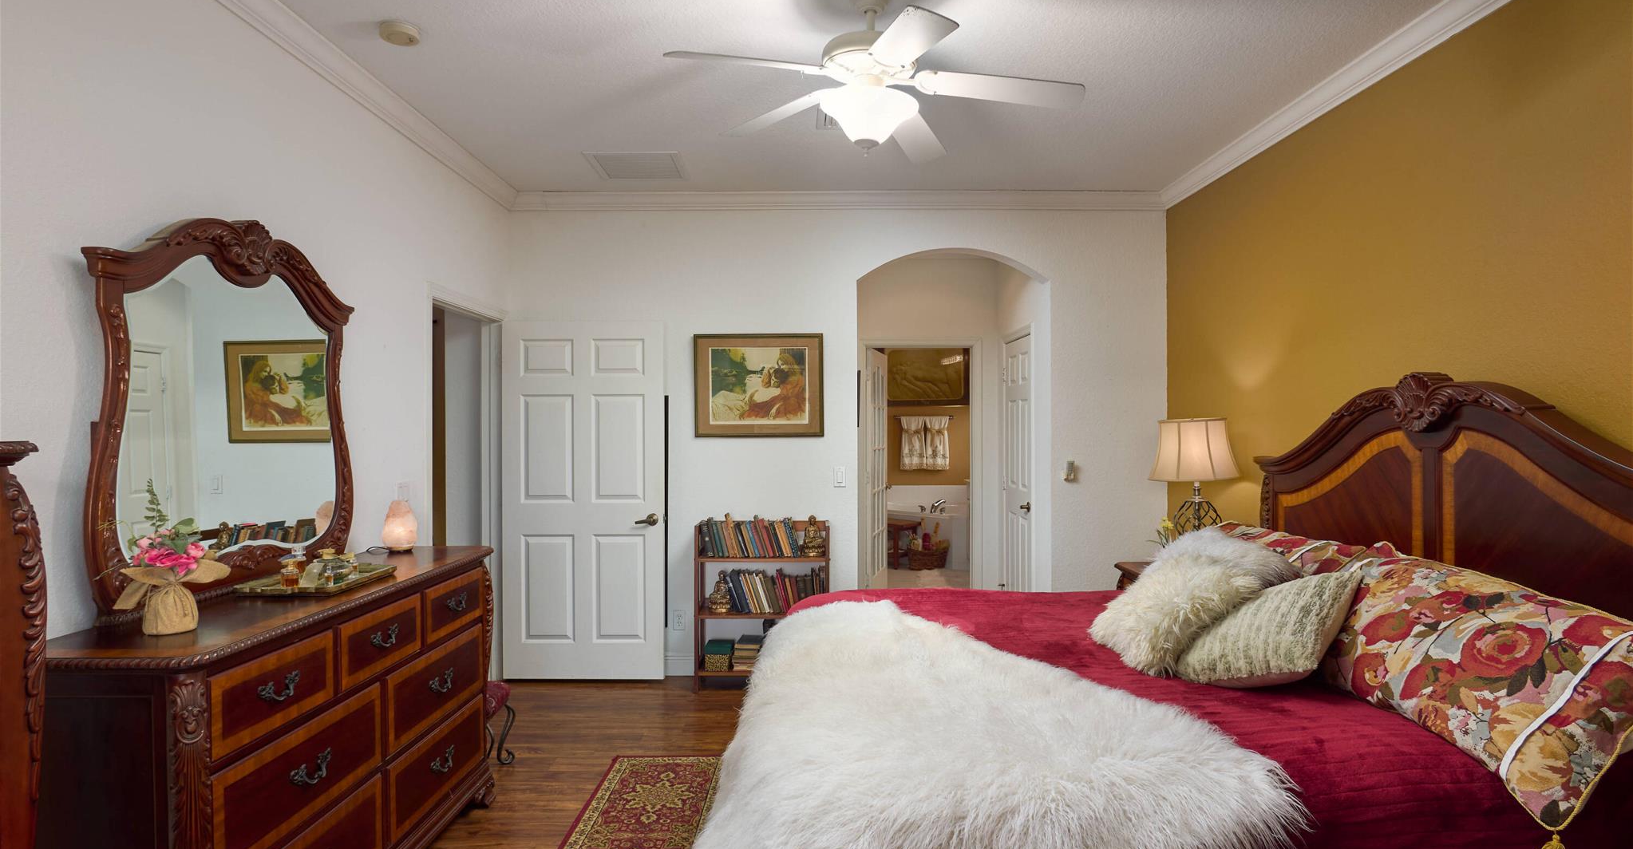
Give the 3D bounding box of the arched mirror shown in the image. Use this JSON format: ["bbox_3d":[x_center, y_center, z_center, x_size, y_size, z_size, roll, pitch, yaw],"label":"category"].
[{"bbox_3d":[-1.675,-0.060,2.475,0.110,1.060,1.070,0,0,0],"label":"arched mirror"}]

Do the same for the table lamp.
[{"bbox_3d":[1.768,0.335,3.950,0.415,0.735,0.415,0,0,0],"label":"table lamp"}]

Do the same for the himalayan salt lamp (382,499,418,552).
[{"bbox_3d":[-1.560,0.375,3.170,0.125,0.195,0.130,0,0,0],"label":"himalayan salt lamp"}]

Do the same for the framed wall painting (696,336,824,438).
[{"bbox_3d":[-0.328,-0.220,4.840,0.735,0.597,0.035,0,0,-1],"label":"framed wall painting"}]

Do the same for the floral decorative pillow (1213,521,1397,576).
[{"bbox_3d":[1.600,0.545,3.150,0.500,0.190,0.930,-40,0,0],"label":"floral decorative pillow"}]

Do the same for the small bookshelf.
[{"bbox_3d":[-0.292,0.985,4.690,0.730,0.905,0.270,0,0,-1],"label":"small bookshelf"}]

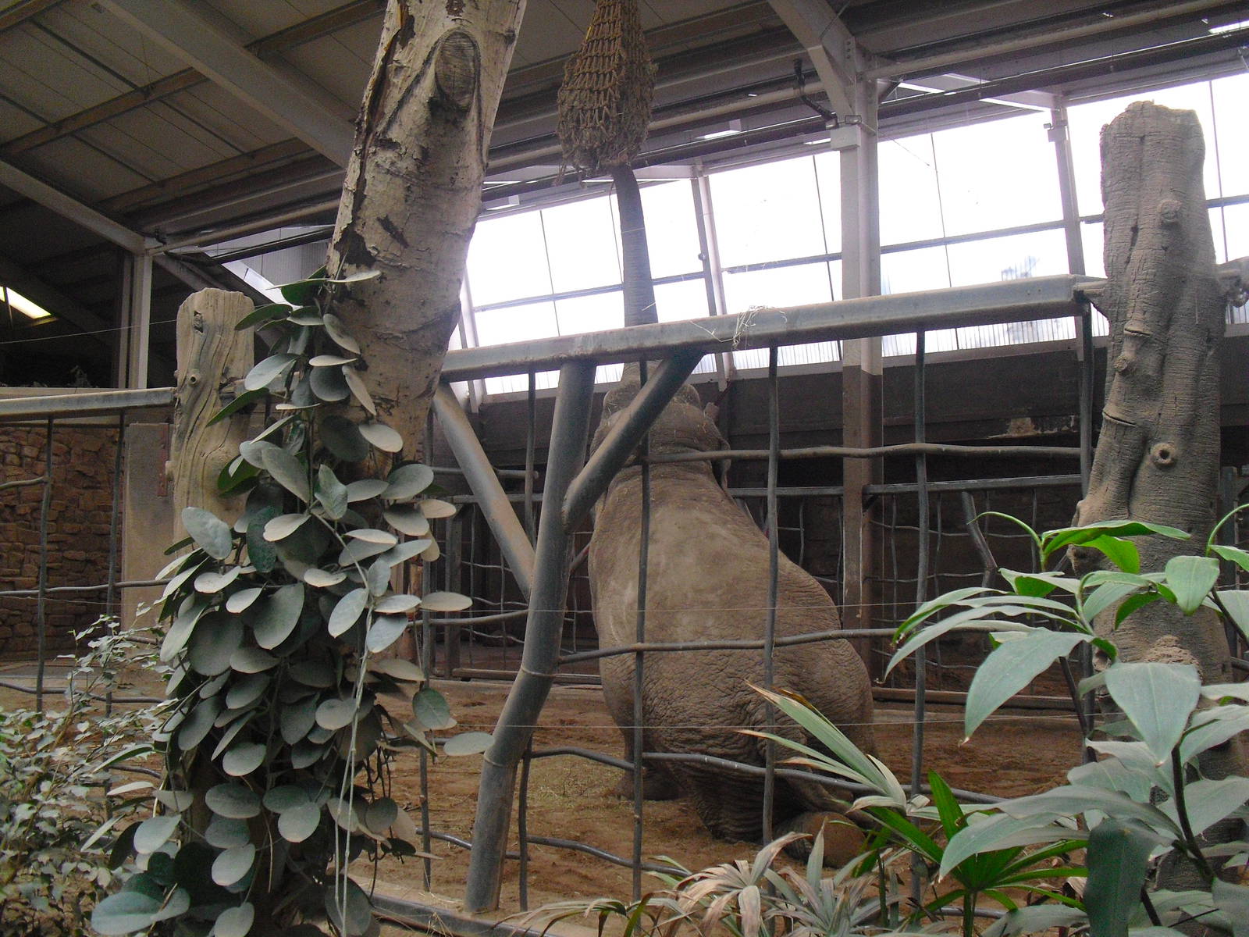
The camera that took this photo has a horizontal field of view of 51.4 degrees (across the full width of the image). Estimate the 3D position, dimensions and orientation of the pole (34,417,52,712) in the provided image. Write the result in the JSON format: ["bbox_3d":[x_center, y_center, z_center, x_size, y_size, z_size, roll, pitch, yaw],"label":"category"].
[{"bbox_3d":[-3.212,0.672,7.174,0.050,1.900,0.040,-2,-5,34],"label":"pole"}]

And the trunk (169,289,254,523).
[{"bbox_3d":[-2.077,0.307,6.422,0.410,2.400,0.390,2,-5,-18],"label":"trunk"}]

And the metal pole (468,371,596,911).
[{"bbox_3d":[-0.375,0.678,5.217,0.210,2.230,0.150,10,2,35],"label":"metal pole"}]

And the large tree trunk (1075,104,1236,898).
[{"bbox_3d":[1.603,0.177,3.895,0.460,2.600,0.420,-1,-5,22],"label":"large tree trunk"}]

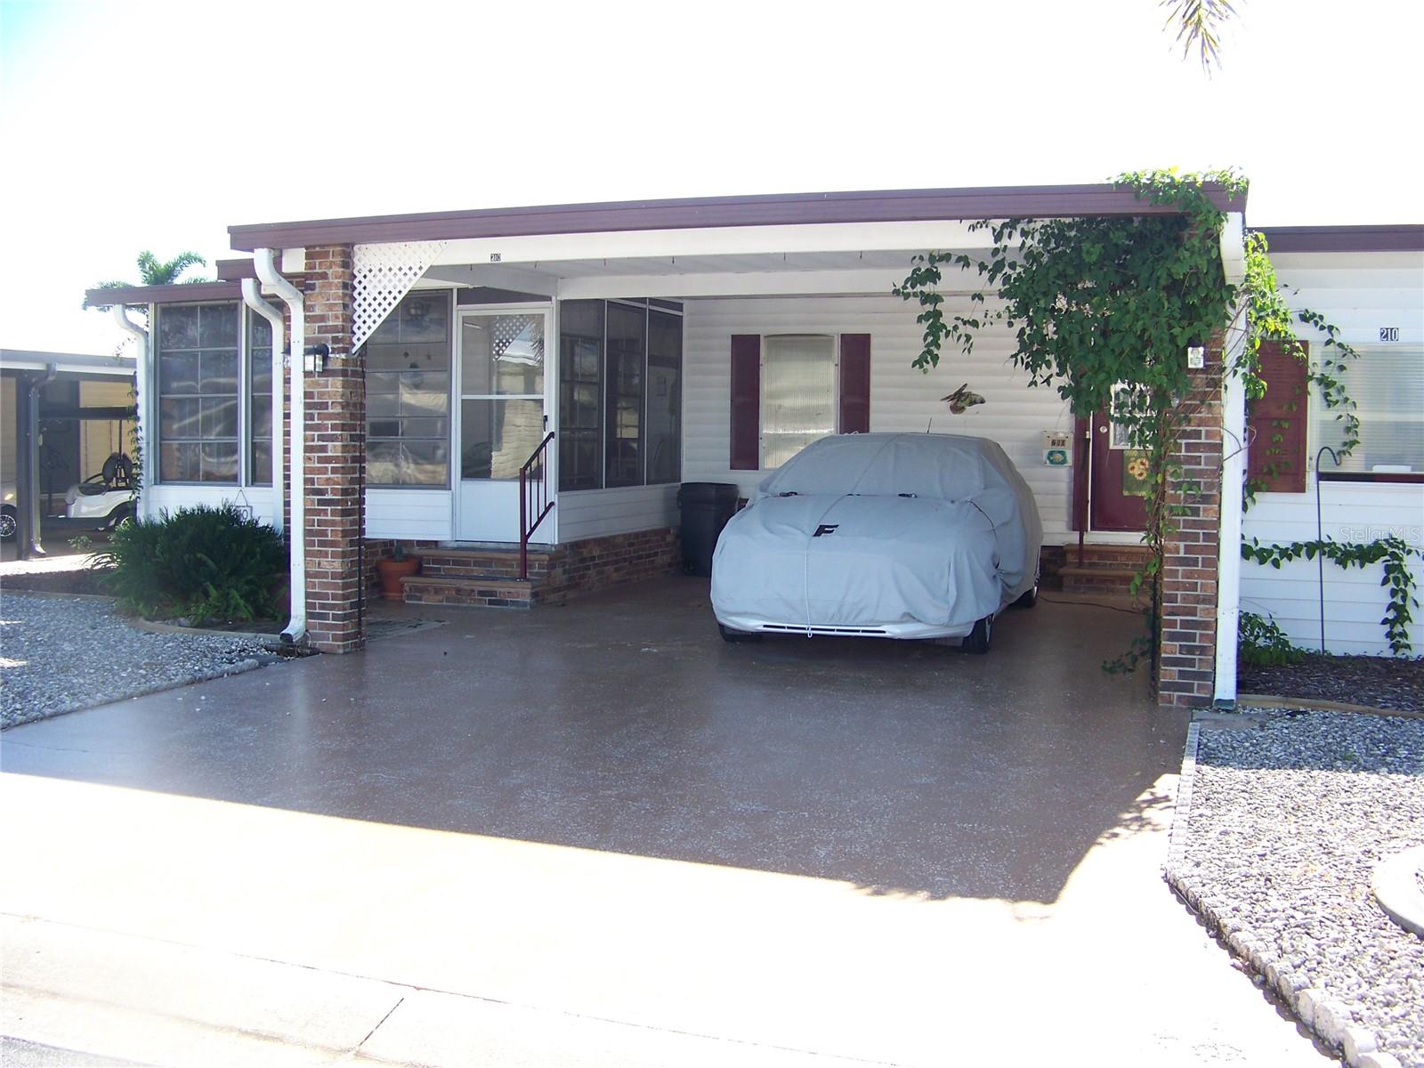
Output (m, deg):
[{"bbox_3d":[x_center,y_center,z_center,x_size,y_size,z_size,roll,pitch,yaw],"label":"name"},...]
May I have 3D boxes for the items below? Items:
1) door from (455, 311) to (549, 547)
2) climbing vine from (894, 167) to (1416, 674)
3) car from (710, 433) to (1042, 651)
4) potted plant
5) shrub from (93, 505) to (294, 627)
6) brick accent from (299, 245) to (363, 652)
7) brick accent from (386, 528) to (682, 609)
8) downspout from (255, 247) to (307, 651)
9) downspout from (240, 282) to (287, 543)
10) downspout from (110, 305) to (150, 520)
[{"bbox_3d":[-1.822,-0.943,12.862,0.930,2.060,0.070,2,4,19],"label":"door"},{"bbox_3d":[2.425,-0.534,7.962,2.770,2.670,1.700,2,4,19],"label":"climbing vine"},{"bbox_3d":[1.460,-0.135,11.416,1.890,1.310,4.780,2,4,19],"label":"car"},{"bbox_3d":[-2.760,0.326,12.899,0.380,0.455,0.380,1,3,0],"label":"potted plant"},{"bbox_3d":[-4.046,0.153,11.741,1.600,0.900,1.350,2,4,19],"label":"shrub"},{"bbox_3d":[-2.438,-0.555,9.588,0.290,2.645,0.290,2,4,19],"label":"brick accent"},{"bbox_3d":[-1.583,0.253,14.070,1.380,0.490,3.500,2,4,19],"label":"brick accent"},{"bbox_3d":[-2.709,-0.537,9.395,0.120,2.540,0.440,2,4,19],"label":"downspout"},{"bbox_3d":[-4.034,-0.944,13.388,0.120,2.690,0.460,2,4,19],"label":"downspout"},{"bbox_3d":[-5.467,-0.911,13.969,0.120,2.540,0.400,2,4,19],"label":"downspout"}]

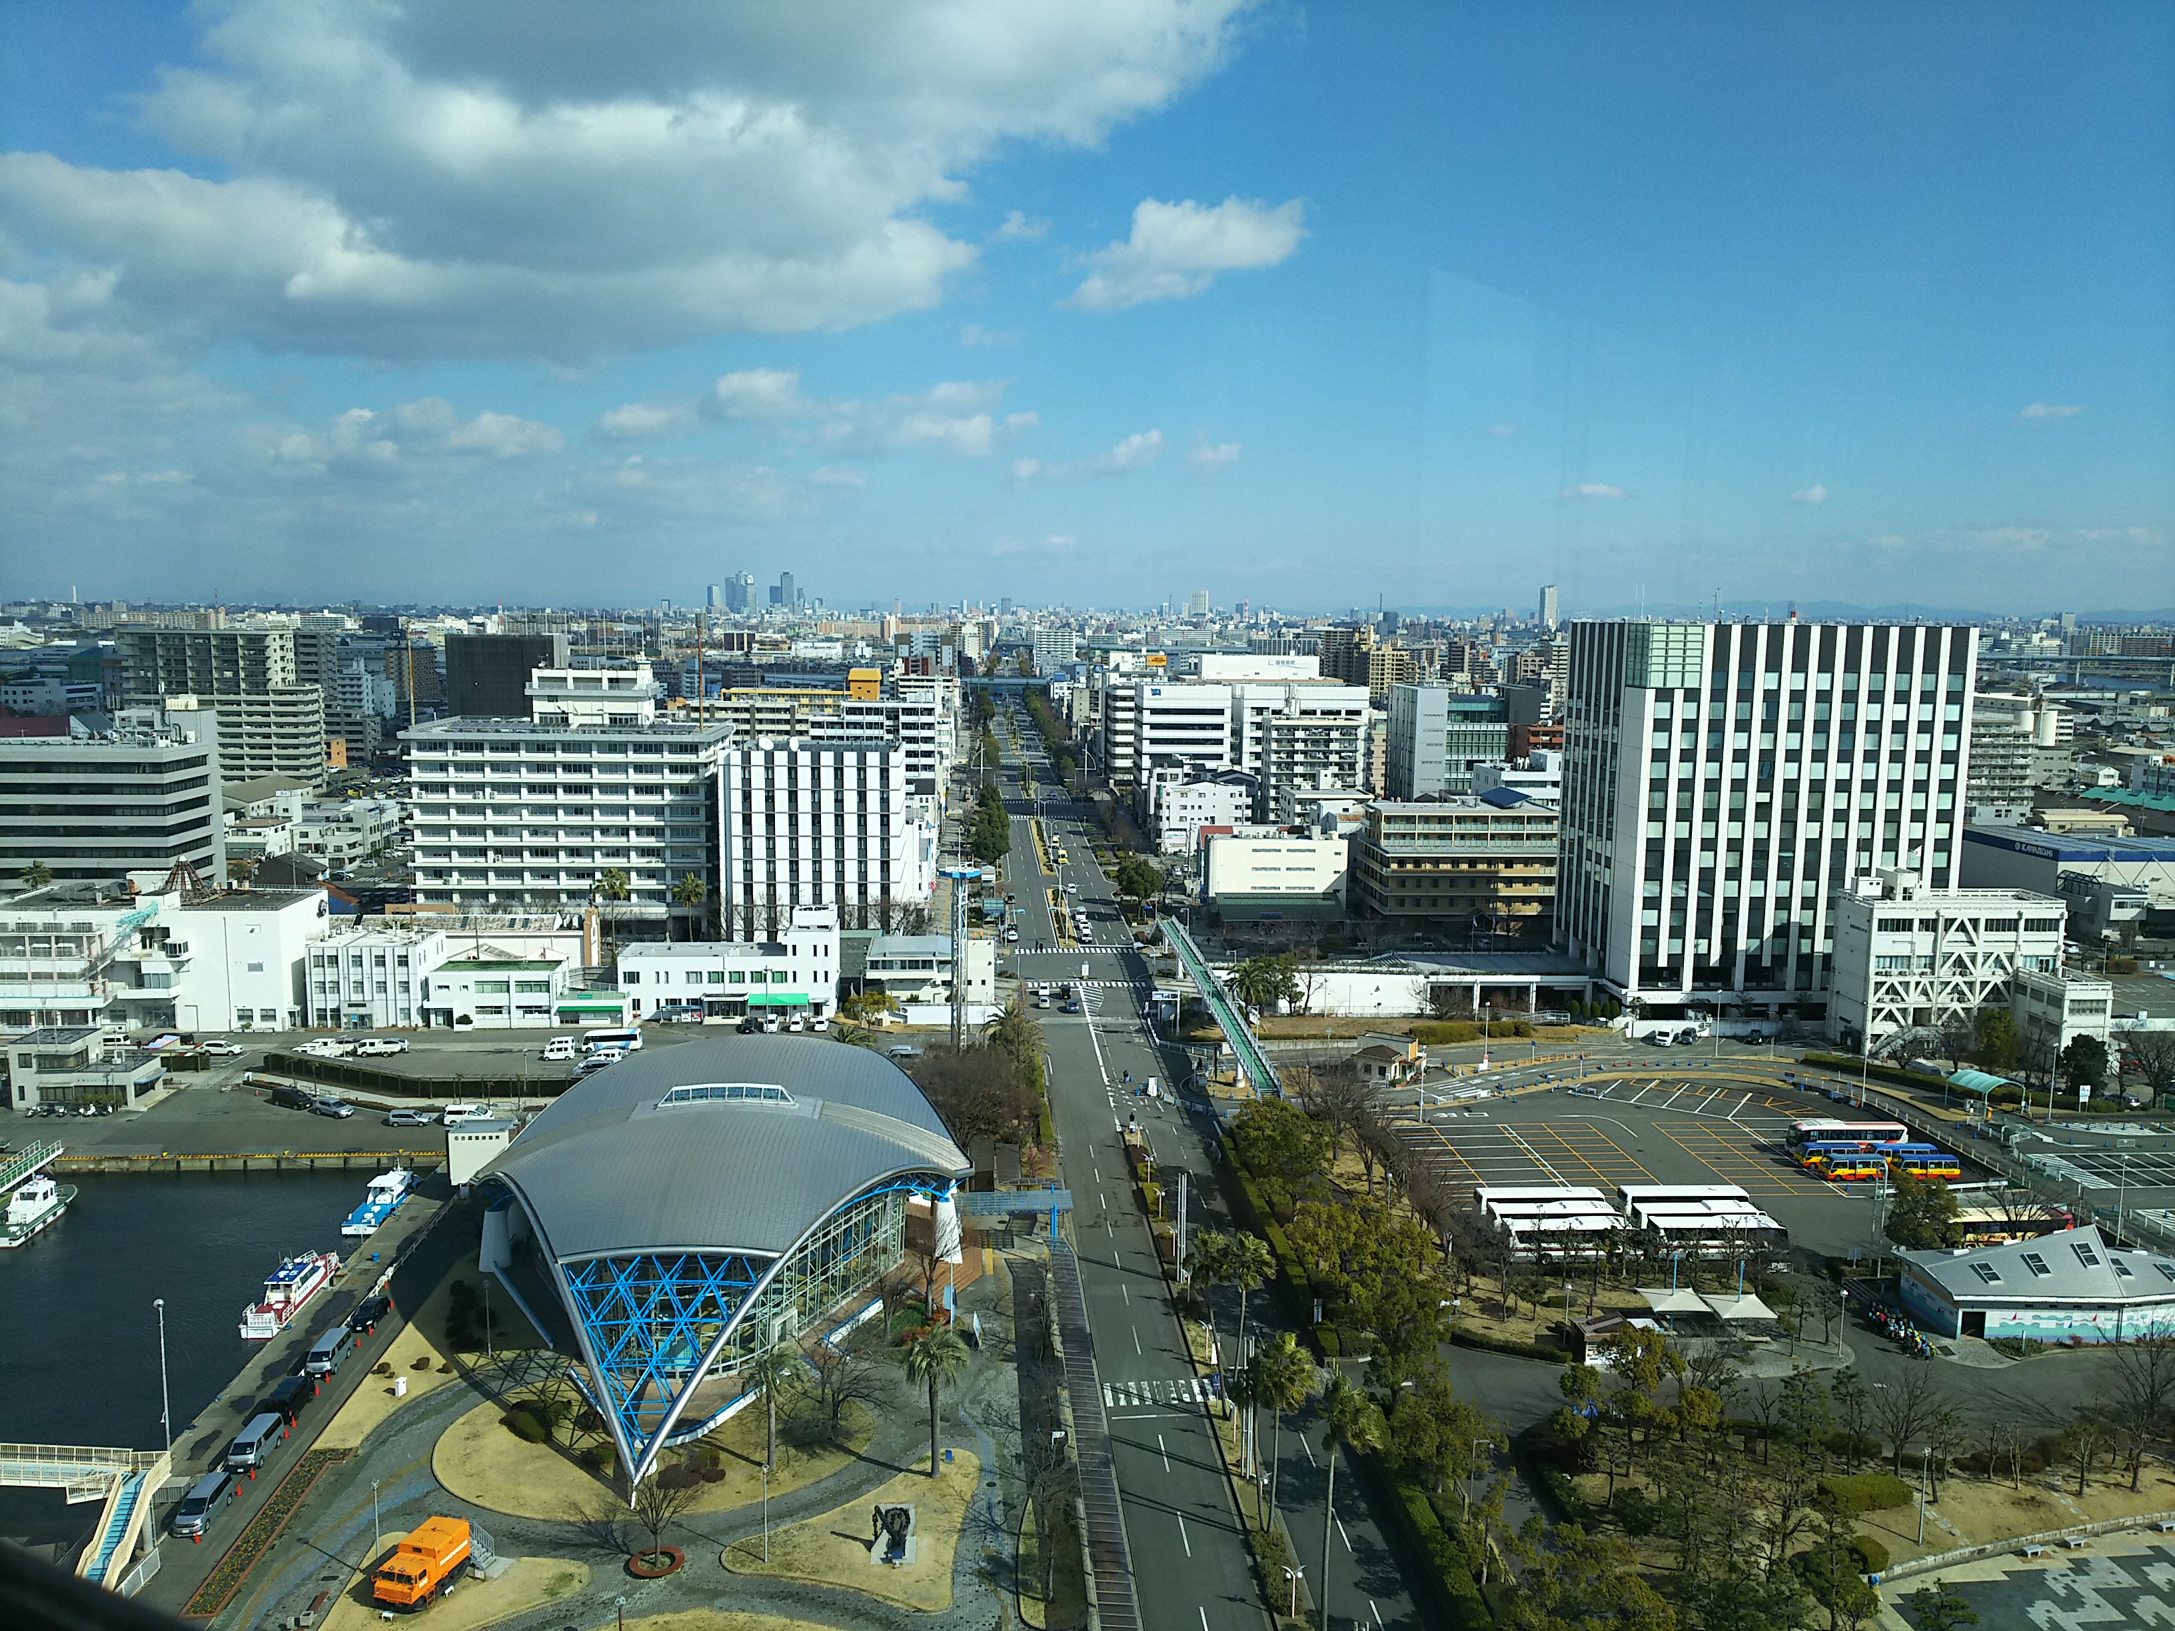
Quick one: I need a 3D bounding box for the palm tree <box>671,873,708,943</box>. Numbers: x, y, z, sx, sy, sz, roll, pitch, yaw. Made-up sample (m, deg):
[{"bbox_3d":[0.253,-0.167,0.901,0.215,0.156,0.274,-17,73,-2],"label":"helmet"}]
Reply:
[{"bbox_3d":[-62.603,15.851,268.428,5.800,14.100,5.400,0,7,-4],"label":"palm tree"}]

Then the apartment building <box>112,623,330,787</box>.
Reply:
[{"bbox_3d":[-257.141,-31.085,504.332,53.600,48.500,16.000,0,7,-4],"label":"apartment building"}]

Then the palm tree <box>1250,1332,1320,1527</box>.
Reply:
[{"bbox_3d":[11.943,38.624,105.780,4.100,12.800,4.100,0,7,-4],"label":"palm tree"}]

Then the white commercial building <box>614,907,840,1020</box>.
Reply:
[{"bbox_3d":[-49.398,20.094,236.389,29.200,14.000,11.000,0,7,-4],"label":"white commercial building"}]

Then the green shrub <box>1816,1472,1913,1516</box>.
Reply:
[{"bbox_3d":[50.260,43.784,109.773,5.900,1.100,2.900,0,7,-4],"label":"green shrub"}]

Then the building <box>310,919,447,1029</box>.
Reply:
[{"bbox_3d":[-94.970,21.790,227.830,13.520,11.000,11.980,0,7,0],"label":"building"}]

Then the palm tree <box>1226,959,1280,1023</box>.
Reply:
[{"bbox_3d":[21.600,23.400,225.500,6.900,8.600,6.900,0,7,0],"label":"palm tree"}]

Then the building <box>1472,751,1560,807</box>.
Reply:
[{"bbox_3d":[94.338,0.300,362.626,19.000,28.000,19.400,0,7,-4],"label":"building"}]

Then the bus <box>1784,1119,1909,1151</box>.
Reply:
[{"bbox_3d":[80.312,34.280,179.223,12.100,3.450,2.500,0,7,-4],"label":"bus"}]

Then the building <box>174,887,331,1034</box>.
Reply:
[{"bbox_3d":[-114.961,19.694,233.868,14.000,16.500,16.400,0,7,-4],"label":"building"}]

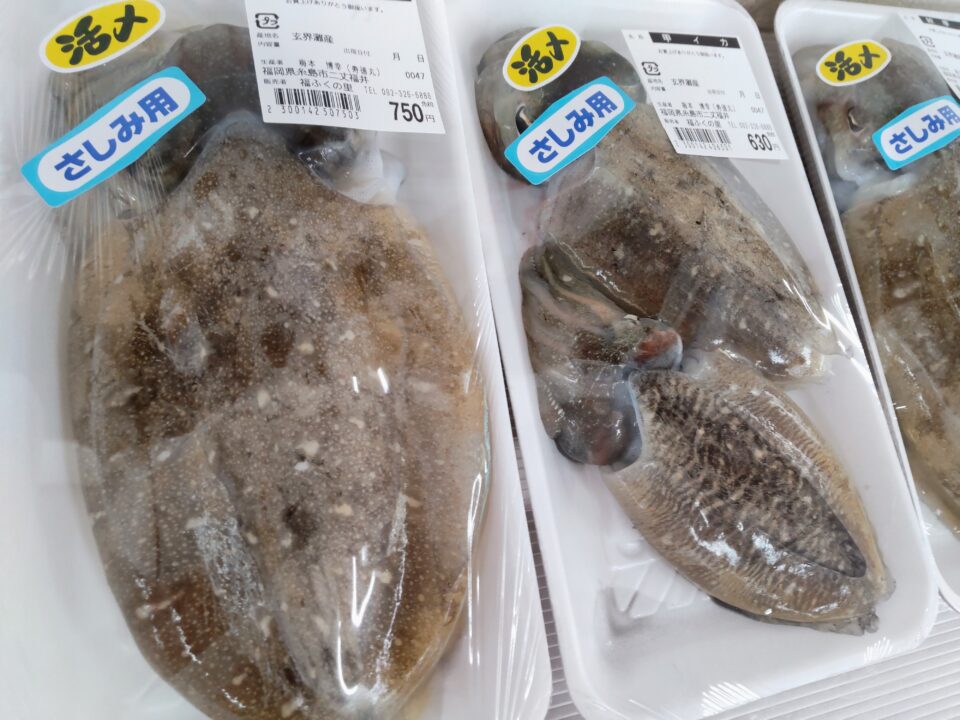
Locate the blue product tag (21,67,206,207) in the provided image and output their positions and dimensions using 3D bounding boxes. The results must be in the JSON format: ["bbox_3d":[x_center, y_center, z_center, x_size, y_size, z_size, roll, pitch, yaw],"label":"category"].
[{"bbox_3d":[-0.100,-0.062,0.184,0.018,0.002,0.053,44,73,-3],"label":"blue product tag"}]

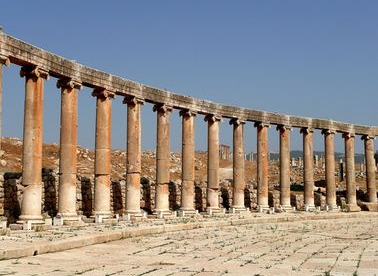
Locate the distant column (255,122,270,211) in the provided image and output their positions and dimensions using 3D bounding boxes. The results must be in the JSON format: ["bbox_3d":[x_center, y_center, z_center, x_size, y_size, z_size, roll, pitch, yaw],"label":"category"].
[{"bbox_3d":[5.320,2.022,43.068,0.950,6.233,0.950,0,-5,0],"label":"distant column"}]

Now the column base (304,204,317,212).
[{"bbox_3d":[9.439,5.513,46.895,1.000,0.520,1.000,5,-7,-43],"label":"column base"}]

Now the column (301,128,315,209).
[{"bbox_3d":[9.438,2.356,47.179,0.950,6.316,0.950,5,-7,-43],"label":"column"}]

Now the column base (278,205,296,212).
[{"bbox_3d":[7.264,5.282,44.872,1.000,0.520,1.000,-5,-7,45],"label":"column base"}]

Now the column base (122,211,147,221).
[{"bbox_3d":[-2.791,3.931,30.746,1.150,0.450,1.150,-3,-6,28],"label":"column base"}]

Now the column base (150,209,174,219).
[{"bbox_3d":[-1.429,4.168,33.293,1.150,0.450,1.150,-4,-6,31],"label":"column base"}]

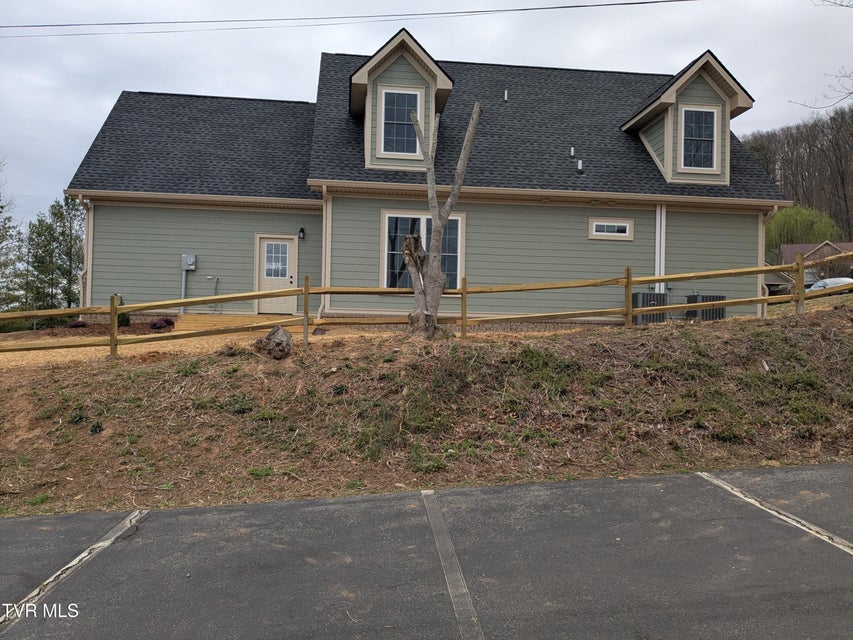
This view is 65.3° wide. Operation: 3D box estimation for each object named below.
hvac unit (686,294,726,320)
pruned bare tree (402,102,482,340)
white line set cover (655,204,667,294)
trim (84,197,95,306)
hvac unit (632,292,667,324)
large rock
[{"bbox_3d":[6.834,-0.195,16.319,0.710,0.770,0.690,1,-1,-6],"label":"hvac unit"},{"bbox_3d":[0.260,-1.615,10.800,1.230,3.798,0.900,1,-1,0],"label":"pruned bare tree"},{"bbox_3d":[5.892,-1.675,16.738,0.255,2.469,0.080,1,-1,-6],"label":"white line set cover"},{"bbox_3d":[-8.913,-1.651,17.663,0.140,2.880,0.090,1,-1,-6],"label":"trim"},{"bbox_3d":[5.347,-0.230,16.151,0.710,0.800,0.690,1,-1,-6],"label":"hvac unit"},{"bbox_3d":[-2.268,0.343,9.800,0.580,0.480,0.520,1,-1,-6],"label":"large rock"}]

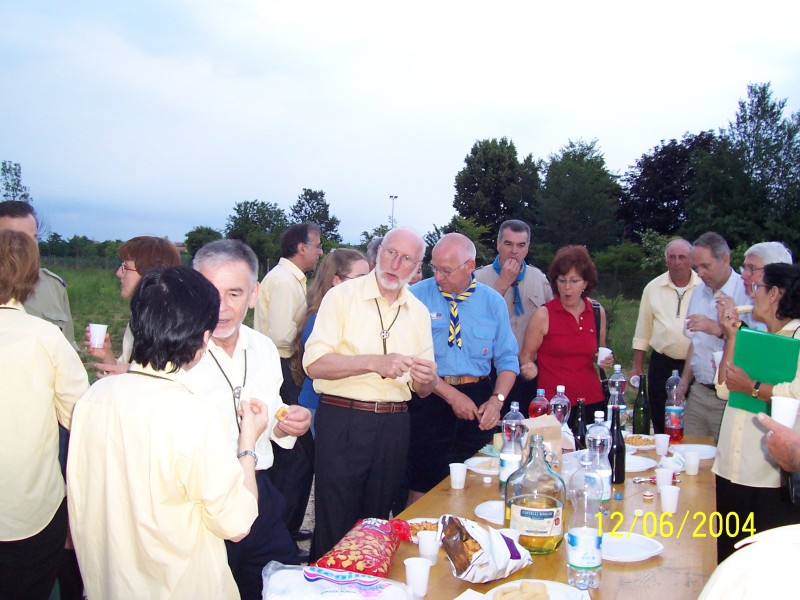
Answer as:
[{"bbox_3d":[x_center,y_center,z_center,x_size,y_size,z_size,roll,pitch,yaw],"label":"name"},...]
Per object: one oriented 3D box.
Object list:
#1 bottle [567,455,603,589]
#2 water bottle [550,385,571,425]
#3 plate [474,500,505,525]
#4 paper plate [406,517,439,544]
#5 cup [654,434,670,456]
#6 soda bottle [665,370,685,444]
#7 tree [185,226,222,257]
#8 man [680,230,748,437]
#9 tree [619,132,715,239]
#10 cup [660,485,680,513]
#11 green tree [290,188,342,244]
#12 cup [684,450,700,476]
[{"bbox_3d":[0.471,0.561,2.169,0.089,0.328,0.089,1,3,12],"label":"bottle"},{"bbox_3d":[0.640,0.501,3.404,0.088,0.325,0.088,0,3,0],"label":"water bottle"},{"bbox_3d":[0.366,0.690,2.756,0.250,0.020,0.250,0,3,0],"label":"plate"},{"bbox_3d":[0.086,0.695,2.587,0.240,0.024,0.240,0,3,0],"label":"paper plate"},{"bbox_3d":[1.110,0.611,3.610,0.067,0.081,0.067,0,3,0],"label":"cup"},{"bbox_3d":[1.308,0.506,4.068,0.089,0.331,0.089,1,2,0],"label":"soda bottle"},{"bbox_3d":[-13.788,-3.308,60.094,2.800,3.702,2.700,0,3,0],"label":"tree"},{"bbox_3d":[1.604,0.537,4.389,0.540,1.770,0.420,3,3,38],"label":"man"},{"bbox_3d":[14.546,-4.376,45.840,6.000,9.300,6.000,1,2,0],"label":"tree"},{"bbox_3d":[0.888,0.656,2.811,0.067,0.081,0.067,0,3,0],"label":"cup"},{"bbox_3d":[-7.025,-5.198,71.859,4.800,8.200,4.800,1,2,0],"label":"green tree"},{"bbox_3d":[1.132,0.633,3.305,0.064,0.083,0.064,1,3,19],"label":"cup"}]

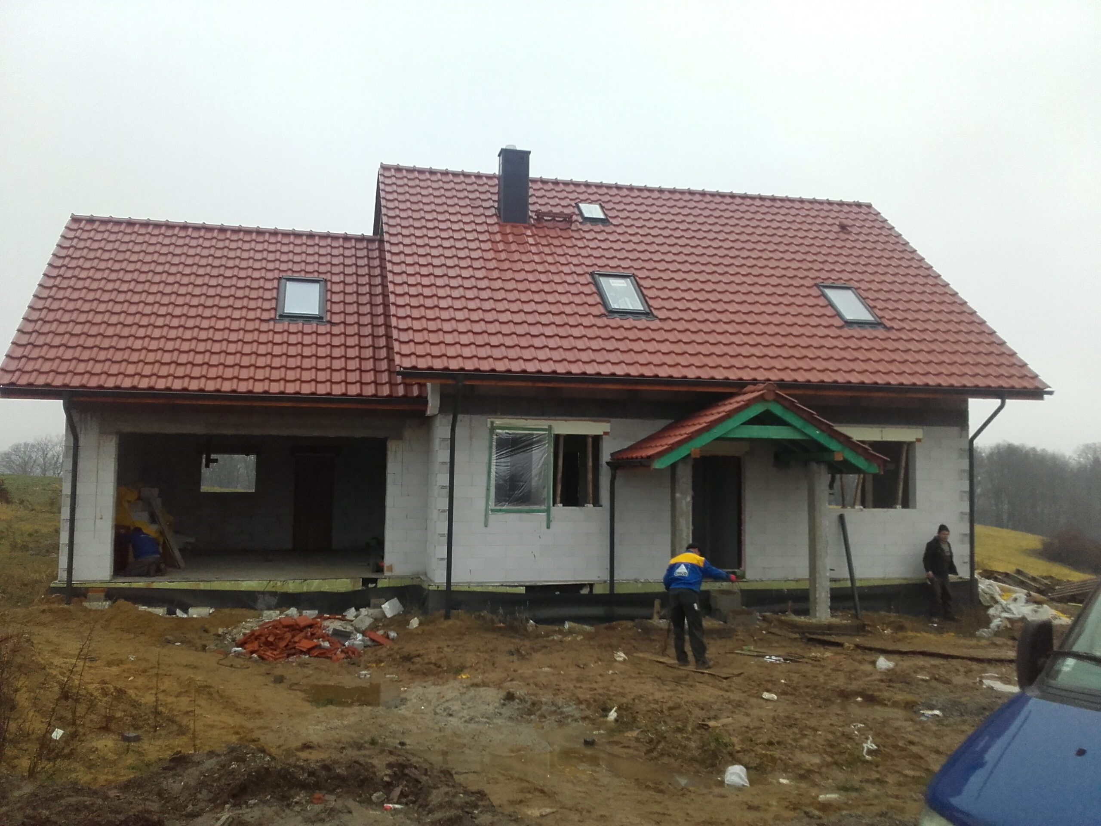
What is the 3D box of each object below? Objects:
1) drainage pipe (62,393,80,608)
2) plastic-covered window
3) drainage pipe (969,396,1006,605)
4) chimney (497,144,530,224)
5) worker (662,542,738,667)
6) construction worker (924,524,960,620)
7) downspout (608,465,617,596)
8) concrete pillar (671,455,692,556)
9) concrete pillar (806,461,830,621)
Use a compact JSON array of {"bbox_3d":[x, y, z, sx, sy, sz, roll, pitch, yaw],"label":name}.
[{"bbox_3d":[-7.816,1.438,15.955,0.120,3.370,0.770,1,-4,-12],"label":"drainage pipe"},{"bbox_3d":[-0.517,0.957,16.789,0.951,1.316,0.080,1,-4,-12],"label":"plastic-covered window"},{"bbox_3d":[8.060,1.621,18.111,0.180,3.840,0.950,1,-4,-12],"label":"drainage pipe"},{"bbox_3d":[-0.759,-4.670,20.567,0.610,1.630,0.470,1,-4,-12],"label":"chimney"},{"bbox_3d":[1.915,2.455,12.650,0.780,1.600,0.620,-2,-5,30],"label":"worker"},{"bbox_3d":[6.986,2.858,17.659,0.540,1.770,0.480,2,-4,-15],"label":"construction worker"},{"bbox_3d":[1.077,2.031,17.000,0.120,2.250,0.120,1,-4,-12],"label":"downspout"},{"bbox_3d":[2.095,2.051,15.872,0.250,2.590,0.250,1,-4,-12],"label":"concrete pillar"},{"bbox_3d":[4.448,2.103,16.366,0.250,2.570,0.250,1,-4,-12],"label":"concrete pillar"}]

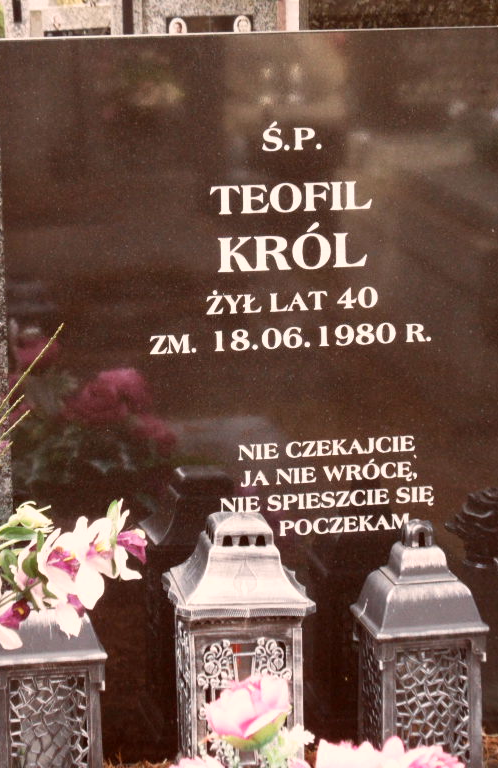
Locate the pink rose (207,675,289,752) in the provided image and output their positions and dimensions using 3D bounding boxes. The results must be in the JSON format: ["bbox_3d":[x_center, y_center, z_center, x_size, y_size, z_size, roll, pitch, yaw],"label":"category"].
[{"bbox_3d":[0.000,0.250,1.800,0.065,0.057,0.062,-1,10,0],"label":"pink rose"}]

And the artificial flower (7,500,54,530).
[{"bbox_3d":[-0.227,0.136,2.450,0.049,0.033,0.040,-1,10,0],"label":"artificial flower"}]

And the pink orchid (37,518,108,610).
[{"bbox_3d":[-0.168,0.171,2.240,0.066,0.084,0.050,0,13,6],"label":"pink orchid"}]

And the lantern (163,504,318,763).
[{"bbox_3d":[-0.008,0.258,2.329,0.129,0.262,0.129,-3,13,-9],"label":"lantern"}]

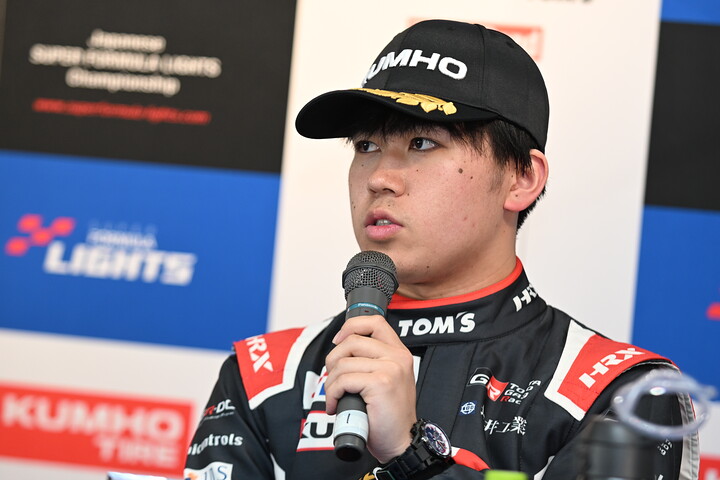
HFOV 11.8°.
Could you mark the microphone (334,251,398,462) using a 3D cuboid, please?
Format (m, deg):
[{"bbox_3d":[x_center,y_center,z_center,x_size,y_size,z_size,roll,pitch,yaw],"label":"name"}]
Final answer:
[{"bbox_3d":[0.002,0.101,3.040,0.051,0.226,0.051,7,-40,0],"label":"microphone"}]

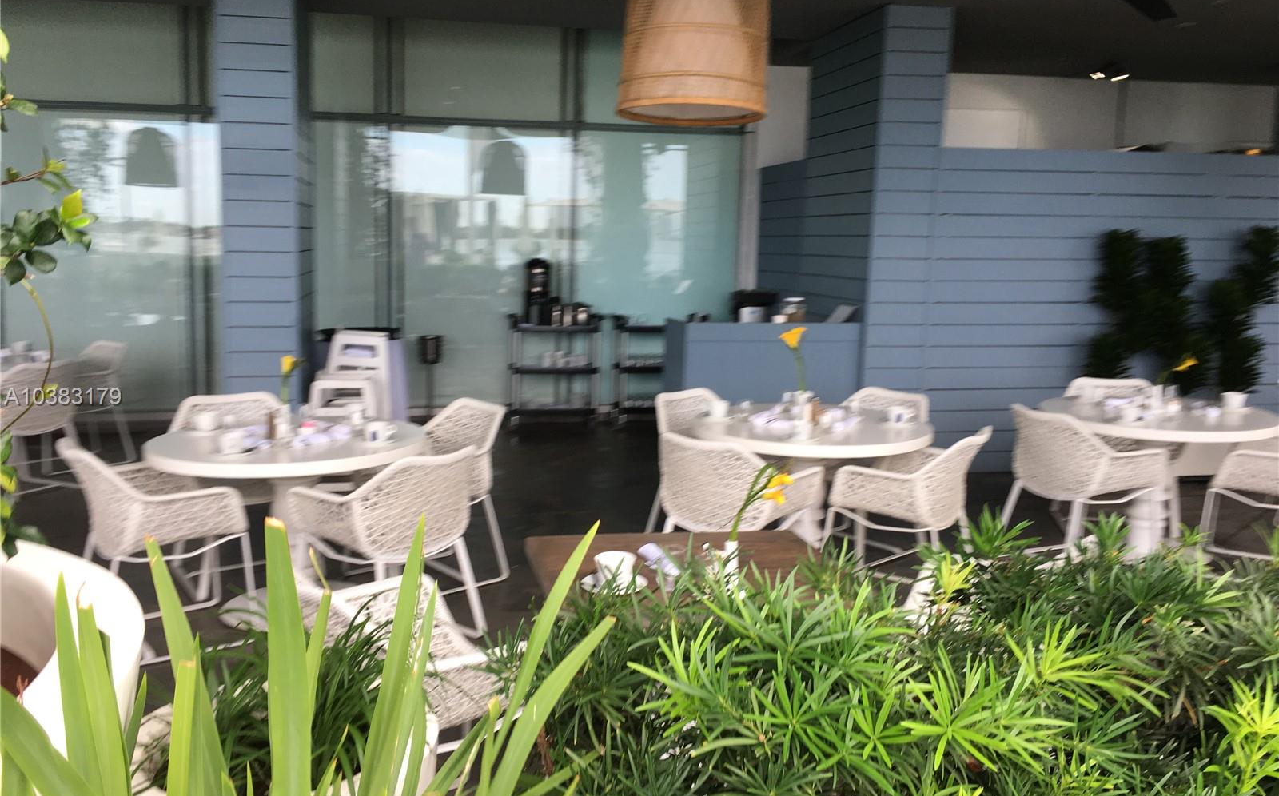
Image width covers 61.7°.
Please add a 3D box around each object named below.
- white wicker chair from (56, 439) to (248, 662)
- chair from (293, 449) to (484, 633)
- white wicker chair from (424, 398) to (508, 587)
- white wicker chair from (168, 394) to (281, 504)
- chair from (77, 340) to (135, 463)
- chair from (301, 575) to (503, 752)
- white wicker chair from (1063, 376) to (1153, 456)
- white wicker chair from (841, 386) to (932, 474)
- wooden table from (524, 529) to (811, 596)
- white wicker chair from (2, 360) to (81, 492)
[{"bbox_3d":[-1.927,0.557,4.298,0.610,0.820,0.640,-6,11,-39],"label":"white wicker chair"},{"bbox_3d":[-1.003,0.572,4.300,0.610,0.820,0.640,7,11,37],"label":"chair"},{"bbox_3d":[-0.970,0.440,5.014,0.621,0.808,0.606,9,12,43],"label":"white wicker chair"},{"bbox_3d":[-1.884,0.436,5.113,0.640,0.820,0.610,-5,10,-33],"label":"white wicker chair"},{"bbox_3d":[-3.961,0.041,7.531,0.621,0.808,0.606,6,10,35],"label":"chair"},{"bbox_3d":[-0.624,0.775,2.792,0.606,0.808,0.621,-5,10,-34],"label":"chair"},{"bbox_3d":[2.843,0.326,6.372,0.640,0.820,0.610,2,9,9],"label":"white wicker chair"},{"bbox_3d":[1.144,0.381,5.514,0.621,0.808,0.606,9,12,43],"label":"white wicker chair"},{"bbox_3d":[0.124,0.815,2.754,0.778,0.752,0.788,-1,9,-9],"label":"wooden table"},{"bbox_3d":[-3.872,0.173,6.659,0.610,0.820,0.640,4,9,18],"label":"white wicker chair"}]

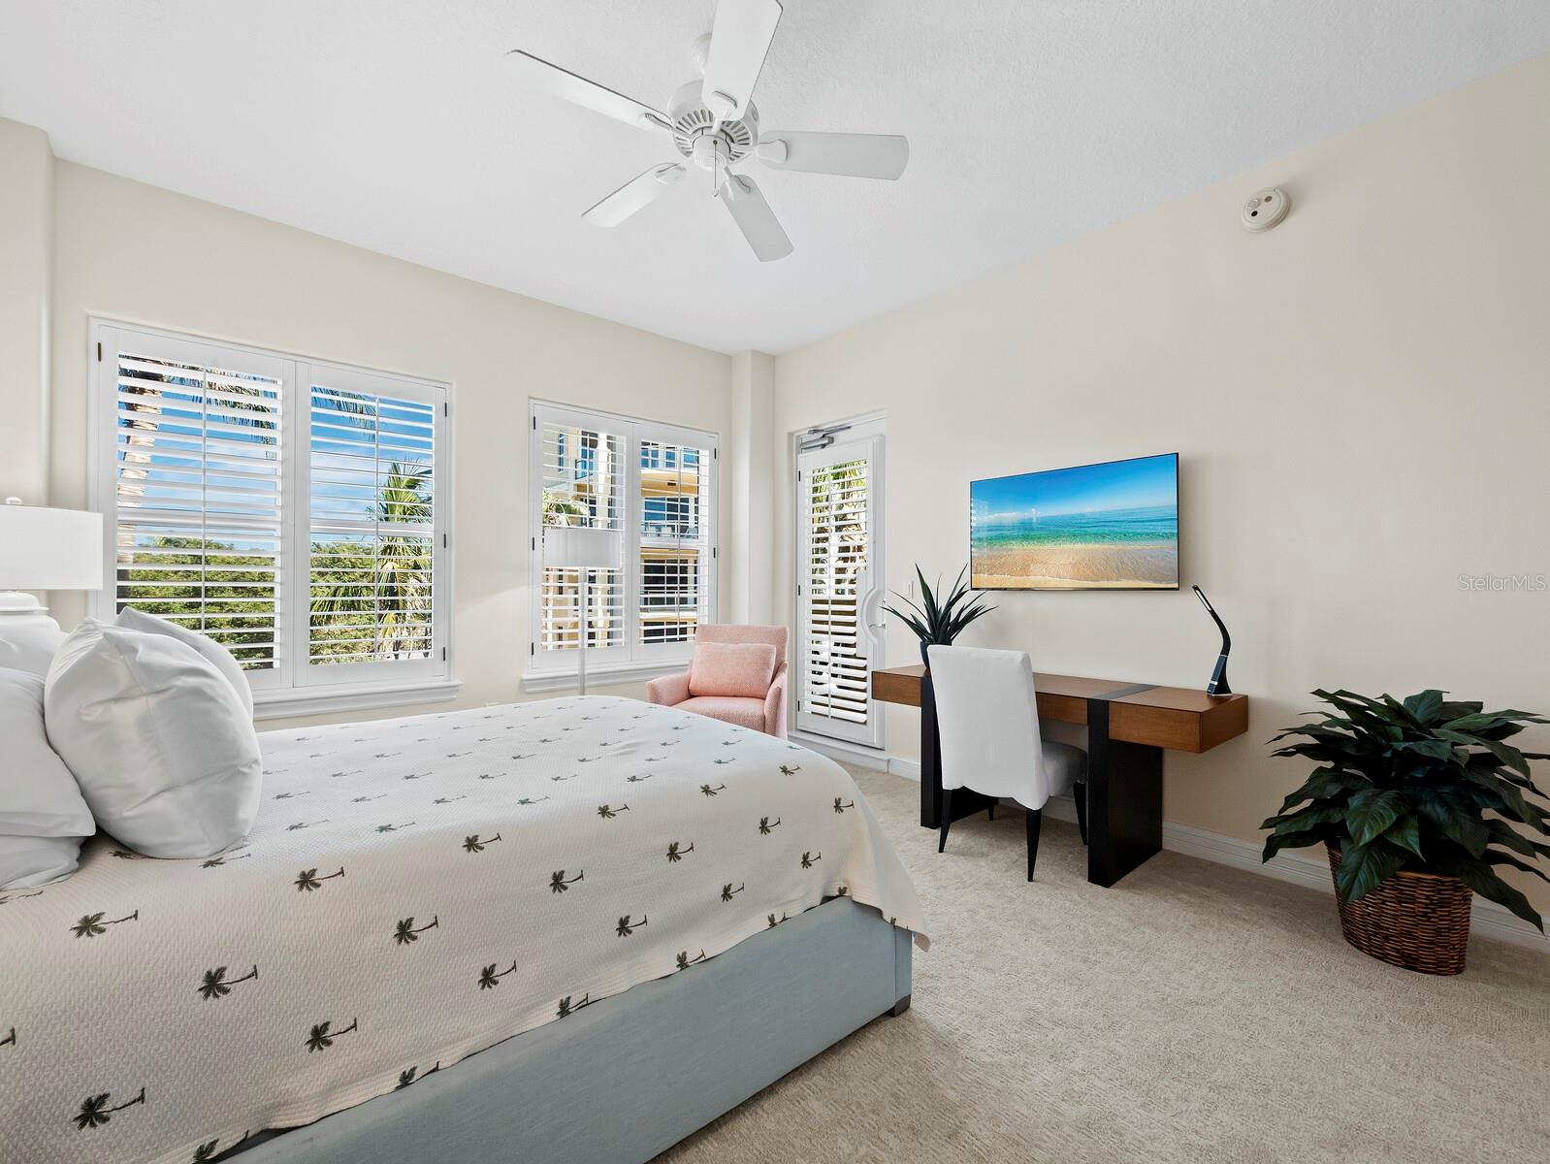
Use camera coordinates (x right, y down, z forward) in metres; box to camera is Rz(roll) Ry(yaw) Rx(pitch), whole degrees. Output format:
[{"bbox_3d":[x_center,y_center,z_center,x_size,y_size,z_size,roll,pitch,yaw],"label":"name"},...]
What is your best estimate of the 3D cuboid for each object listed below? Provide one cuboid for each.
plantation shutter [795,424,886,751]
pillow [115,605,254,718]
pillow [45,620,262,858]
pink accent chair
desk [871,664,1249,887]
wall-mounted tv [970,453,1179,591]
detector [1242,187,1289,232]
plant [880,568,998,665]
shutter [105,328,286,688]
[{"bbox_3d":[0.445,0.064,4.437,0.060,2.075,0.808,1,-1,-43],"label":"plantation shutter"},{"bbox_3d":[-1.651,0.314,1.727,0.260,0.500,0.520,-30,19,-38],"label":"pillow"},{"bbox_3d":[-1.326,0.315,1.360,0.260,0.500,0.520,-30,19,-38],"label":"pillow"},{"bbox_3d":[-0.335,0.782,4.112,0.800,0.940,0.800,0,-1,15],"label":"pink accent chair"},{"bbox_3d":[1.263,0.864,3.048,0.567,0.753,1.523,0,-1,-41],"label":"desk"},{"bbox_3d":[1.478,-0.263,3.200,0.050,0.614,1.038,1,-1,-43],"label":"wall-mounted tv"},{"bbox_3d":[2.046,-1.562,2.623,0.055,0.145,0.145,1,-1,-43],"label":"detector"},{"bbox_3d":[0.889,0.206,3.426,0.540,0.570,0.560,0,-1,0],"label":"plant"},{"bbox_3d":[-2.612,-0.284,2.862,0.642,1.610,0.060,0,-1,-41],"label":"shutter"}]

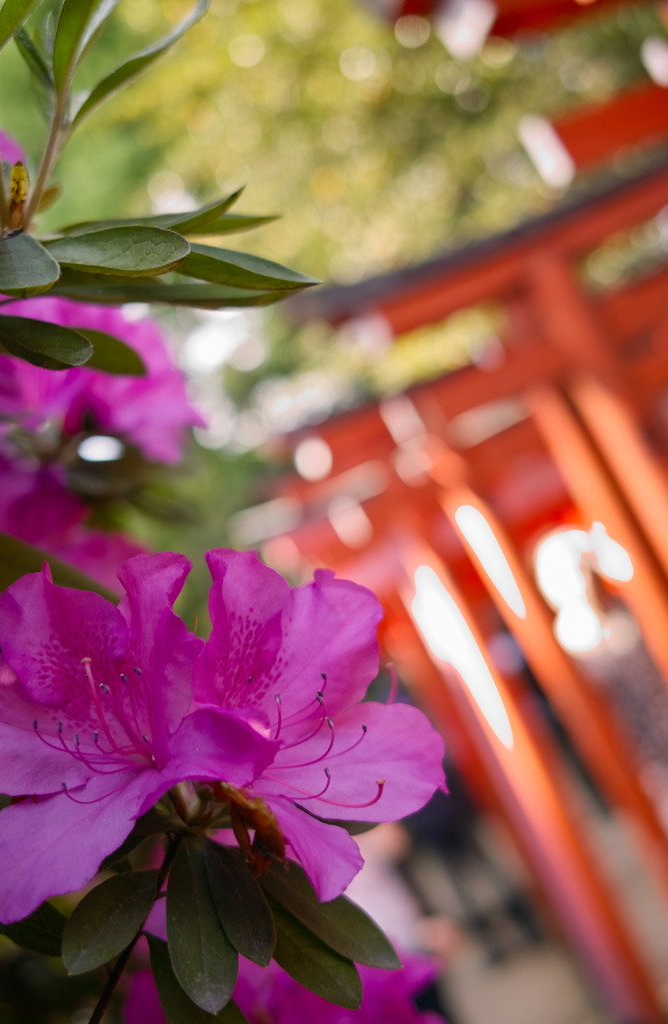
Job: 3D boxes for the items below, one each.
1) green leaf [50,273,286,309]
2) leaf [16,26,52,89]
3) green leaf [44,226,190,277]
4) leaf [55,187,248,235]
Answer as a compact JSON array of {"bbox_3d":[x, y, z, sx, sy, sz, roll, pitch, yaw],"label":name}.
[{"bbox_3d":[-0.053,-0.071,0.373,0.085,0.009,0.020,2,14,7],"label":"green leaf"},{"bbox_3d":[-0.101,-0.154,0.395,0.005,0.033,0.009,-38,-19,17],"label":"leaf"},{"bbox_3d":[-0.068,-0.080,0.356,0.058,0.009,0.021,9,34,29],"label":"green leaf"},{"bbox_3d":[-0.061,-0.097,0.384,0.065,0.011,0.019,-14,11,-11],"label":"leaf"}]

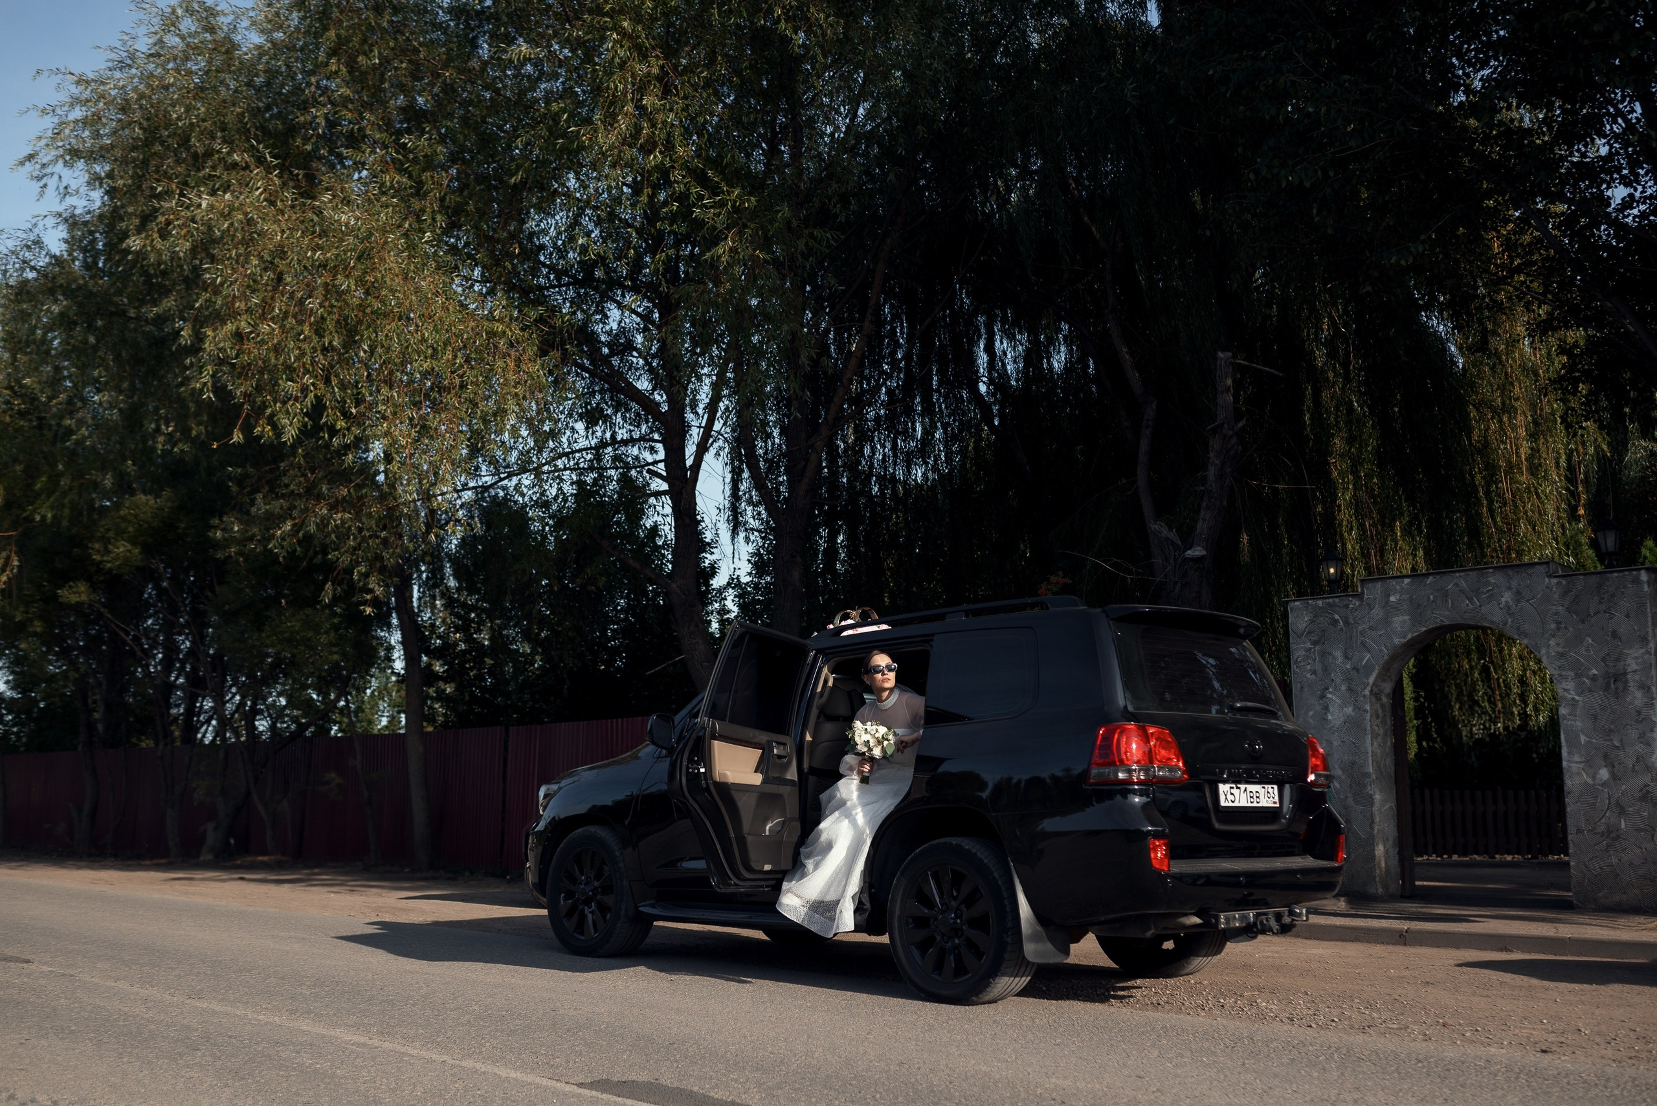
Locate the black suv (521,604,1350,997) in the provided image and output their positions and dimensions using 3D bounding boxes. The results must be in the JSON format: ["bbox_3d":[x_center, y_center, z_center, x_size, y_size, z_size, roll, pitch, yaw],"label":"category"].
[{"bbox_3d":[0.300,1.370,9.080,2.040,1.920,4.970,8,-11,-44],"label":"black suv"}]

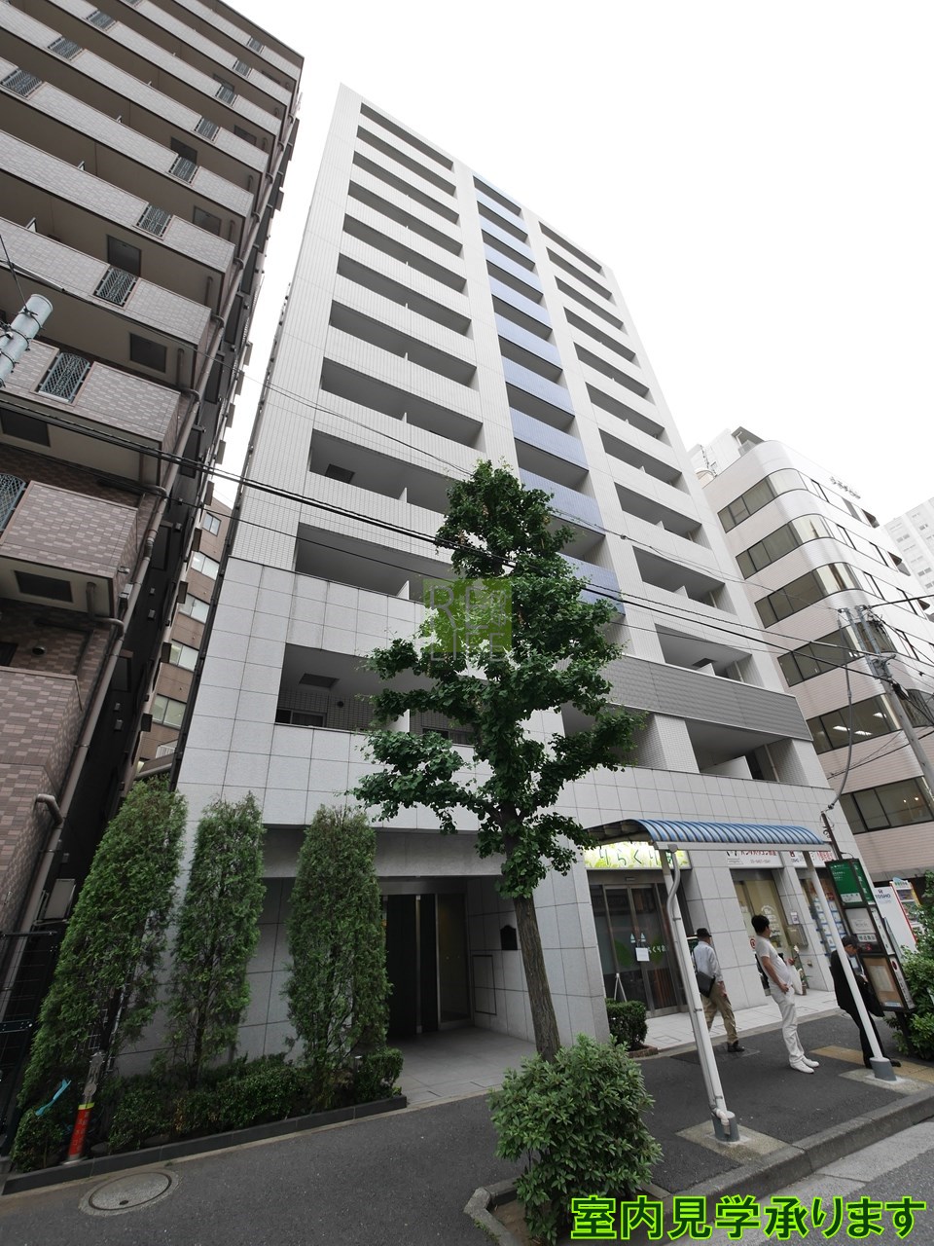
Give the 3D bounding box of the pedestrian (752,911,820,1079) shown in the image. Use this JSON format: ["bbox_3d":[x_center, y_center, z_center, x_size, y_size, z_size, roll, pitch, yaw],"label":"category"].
[{"bbox_3d":[4.397,5.047,7.021,0.520,1.700,0.480,23,-40,-38],"label":"pedestrian"}]

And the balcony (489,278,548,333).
[{"bbox_3d":[1.960,-13.100,21.585,2.999,1.605,1.400,13,-35,-26],"label":"balcony"}]

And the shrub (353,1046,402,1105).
[{"bbox_3d":[-1.099,5.549,6.225,0.570,0.430,0.460,13,-35,-26],"label":"shrub"}]

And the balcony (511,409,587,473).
[{"bbox_3d":[2.520,-5.880,17.256,3.050,1.550,1.150,13,-35,-26],"label":"balcony"}]

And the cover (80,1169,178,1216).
[{"bbox_3d":[-2.974,5.034,4.464,0.790,0.040,0.800,13,-35,-26],"label":"cover"}]

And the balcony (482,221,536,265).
[{"bbox_3d":[1.712,-18.212,24.658,3.050,1.600,1.150,13,-35,-26],"label":"balcony"}]

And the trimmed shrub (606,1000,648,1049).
[{"bbox_3d":[2.341,6.139,7.745,0.650,0.640,0.700,13,-35,-26],"label":"trimmed shrub"}]

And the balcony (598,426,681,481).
[{"bbox_3d":[6.746,-6.113,20.164,4.500,1.500,1.150,13,-35,-26],"label":"balcony"}]

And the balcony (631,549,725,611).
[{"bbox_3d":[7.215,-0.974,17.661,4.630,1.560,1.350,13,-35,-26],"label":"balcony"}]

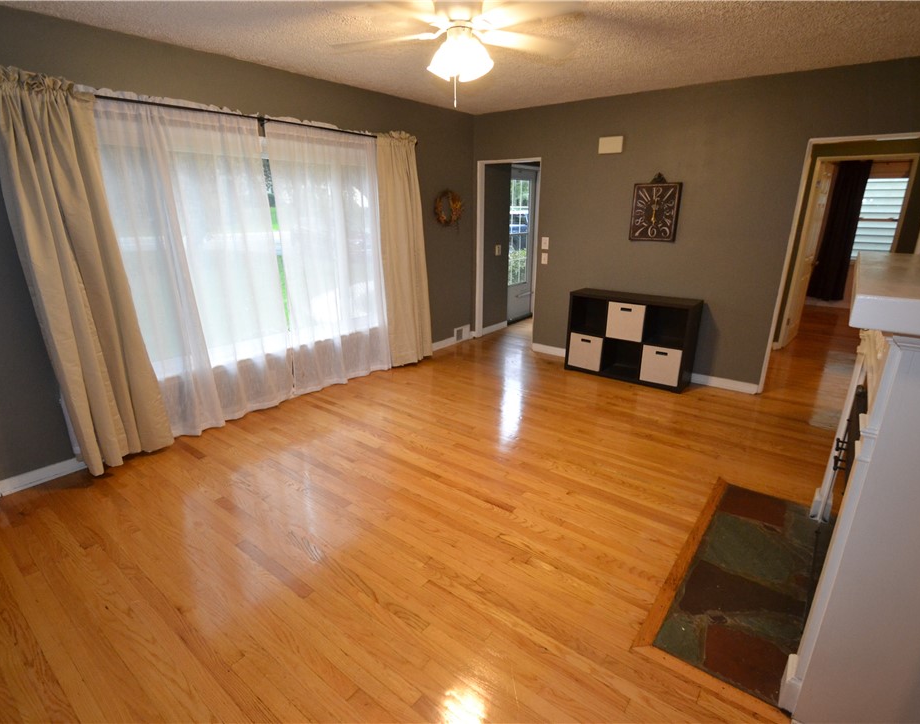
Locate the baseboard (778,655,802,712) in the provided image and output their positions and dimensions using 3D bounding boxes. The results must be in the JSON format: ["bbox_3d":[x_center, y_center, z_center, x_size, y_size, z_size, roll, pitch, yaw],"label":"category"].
[{"bbox_3d":[1.091,1.058,1.486,0.043,0.116,0.111,14,23,38],"label":"baseboard"}]

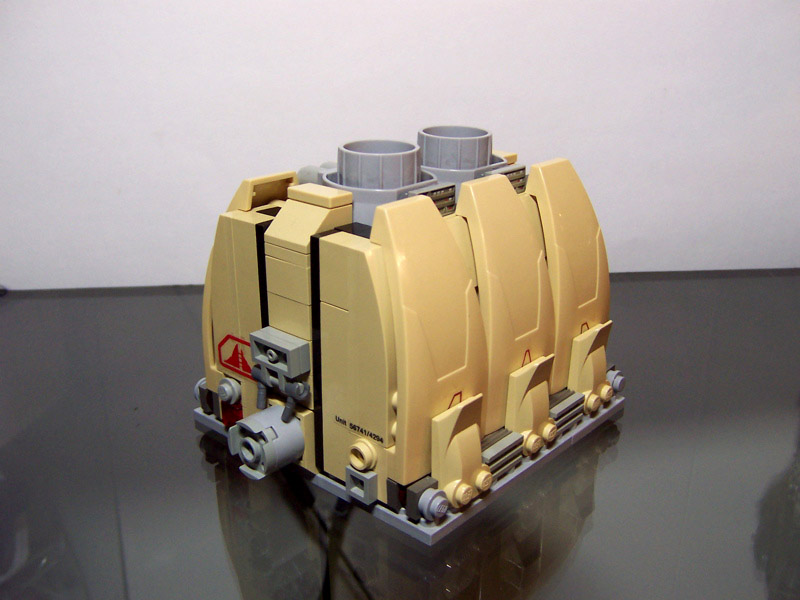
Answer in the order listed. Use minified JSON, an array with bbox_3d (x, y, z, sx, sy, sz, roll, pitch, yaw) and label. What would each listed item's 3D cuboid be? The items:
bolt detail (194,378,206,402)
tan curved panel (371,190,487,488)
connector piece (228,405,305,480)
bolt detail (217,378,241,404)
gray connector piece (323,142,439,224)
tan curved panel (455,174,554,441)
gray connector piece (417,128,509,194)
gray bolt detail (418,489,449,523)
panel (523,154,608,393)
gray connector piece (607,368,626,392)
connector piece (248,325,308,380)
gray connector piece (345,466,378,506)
[{"bbox_3d":[-0.060,0.027,0.257,0.005,0.008,0.008,18,27,38],"label":"bolt detail"},{"bbox_3d":[0.007,0.009,0.205,0.018,0.066,0.032,18,27,38],"label":"tan curved panel"},{"bbox_3d":[-0.034,0.037,0.217,0.016,0.016,0.012,18,27,38],"label":"connector piece"},{"bbox_3d":[-0.049,0.026,0.241,0.008,0.008,0.005,18,27,38],"label":"bolt detail"},{"bbox_3d":[-0.006,-0.032,0.225,0.032,0.017,0.032,1,21,0],"label":"gray connector piece"},{"bbox_3d":[0.028,0.001,0.228,0.018,0.066,0.032,18,27,38],"label":"tan curved panel"},{"bbox_3d":[0.015,-0.041,0.247,0.032,0.017,0.032,18,27,38],"label":"gray connector piece"},{"bbox_3d":[0.009,0.050,0.201,0.005,0.008,0.008,18,27,38],"label":"gray bolt detail"},{"bbox_3d":[0.049,-0.008,0.250,0.018,0.066,0.032,18,27,38],"label":"panel"},{"bbox_3d":[0.068,0.026,0.262,0.005,0.008,0.008,18,27,38],"label":"gray connector piece"},{"bbox_3d":[-0.031,0.013,0.214,0.016,0.008,0.006,18,27,38],"label":"connector piece"},{"bbox_3d":[-0.010,0.047,0.212,0.008,0.008,0.003,18,27,38],"label":"gray connector piece"}]

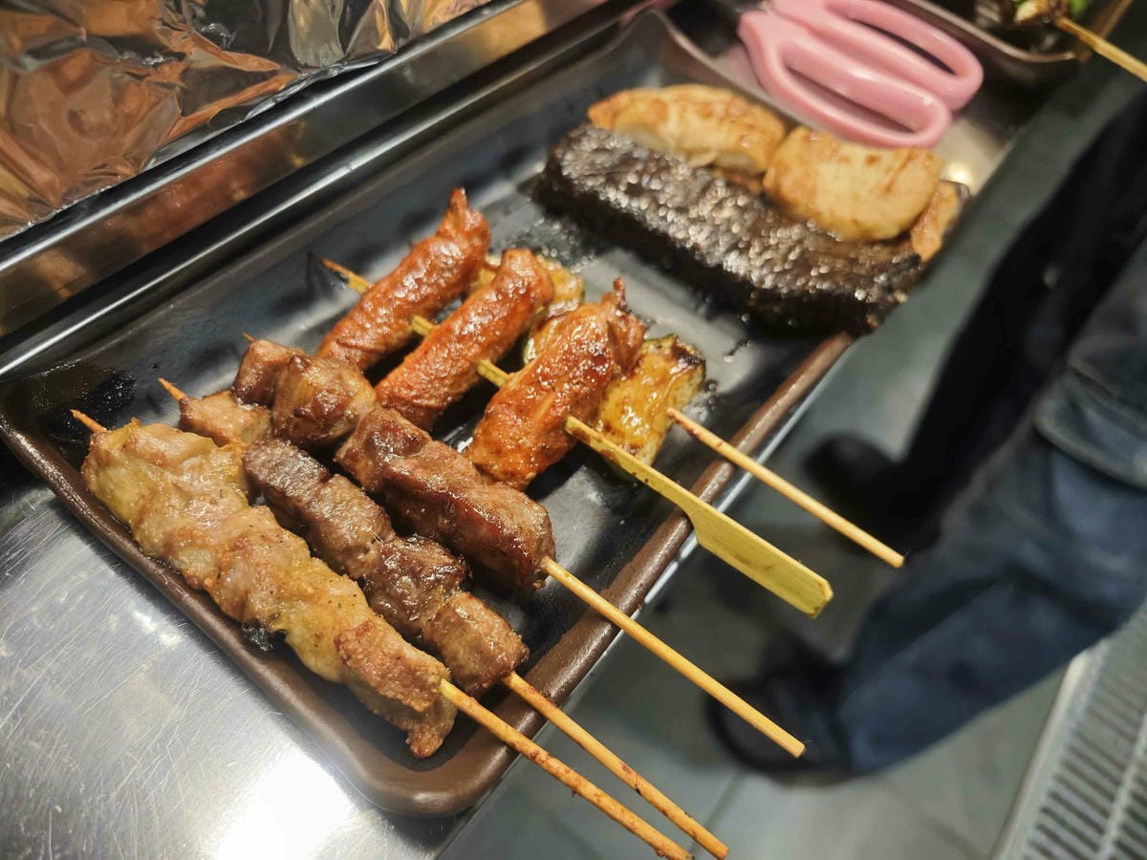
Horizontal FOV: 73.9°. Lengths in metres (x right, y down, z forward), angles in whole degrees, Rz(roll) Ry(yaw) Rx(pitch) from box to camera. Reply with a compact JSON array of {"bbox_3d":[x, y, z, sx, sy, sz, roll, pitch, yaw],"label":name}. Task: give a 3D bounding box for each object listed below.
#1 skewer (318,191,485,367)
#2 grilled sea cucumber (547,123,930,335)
[{"bbox_3d":[-0.047,-0.044,0.221,0.017,0.017,0.068,27,57,7],"label":"skewer"},{"bbox_3d":[0.050,-0.067,0.250,0.117,0.019,0.034,28,57,16],"label":"grilled sea cucumber"}]

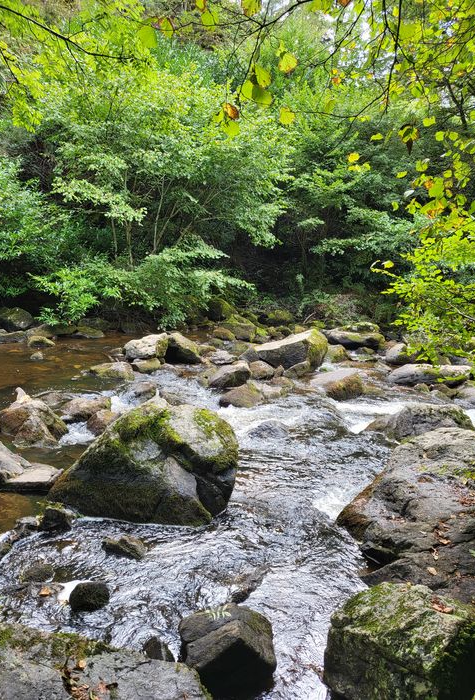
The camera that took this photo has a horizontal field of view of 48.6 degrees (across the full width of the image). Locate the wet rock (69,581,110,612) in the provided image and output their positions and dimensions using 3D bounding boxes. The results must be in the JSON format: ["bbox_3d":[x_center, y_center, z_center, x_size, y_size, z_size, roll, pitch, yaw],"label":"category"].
[{"bbox_3d":[-0.952,1.595,3.401,0.250,0.160,0.210,-1,8,-9],"label":"wet rock"}]

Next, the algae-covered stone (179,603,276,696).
[{"bbox_3d":[-0.050,1.447,2.563,0.444,0.295,0.346,-4,11,-20],"label":"algae-covered stone"}]

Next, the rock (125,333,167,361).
[{"bbox_3d":[-1.717,-0.074,9.900,0.794,0.473,0.556,-1,8,-6],"label":"rock"}]

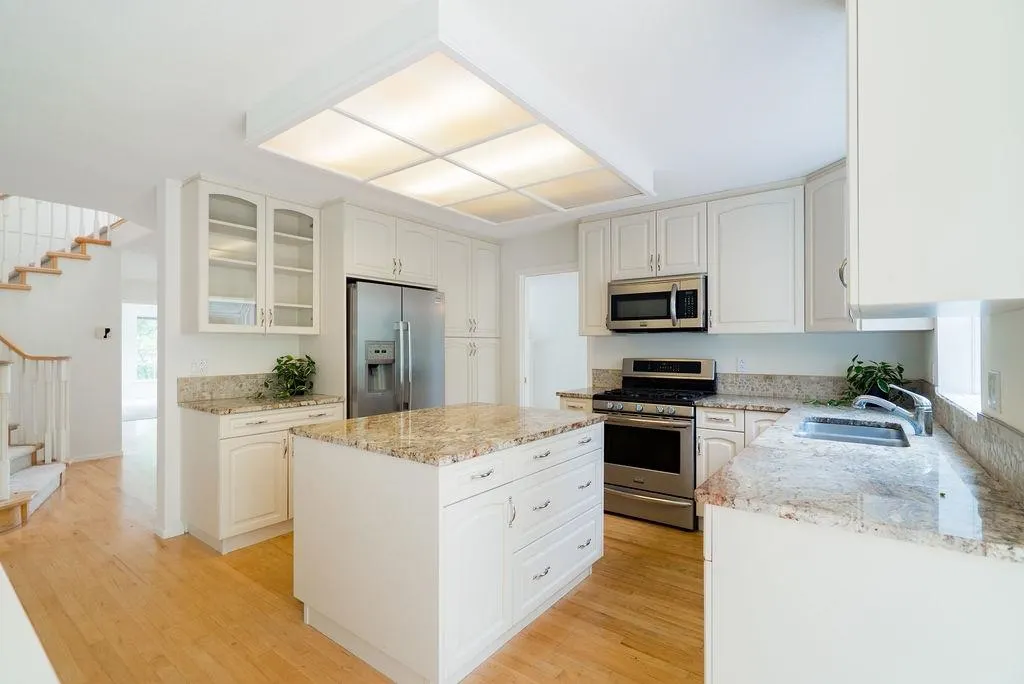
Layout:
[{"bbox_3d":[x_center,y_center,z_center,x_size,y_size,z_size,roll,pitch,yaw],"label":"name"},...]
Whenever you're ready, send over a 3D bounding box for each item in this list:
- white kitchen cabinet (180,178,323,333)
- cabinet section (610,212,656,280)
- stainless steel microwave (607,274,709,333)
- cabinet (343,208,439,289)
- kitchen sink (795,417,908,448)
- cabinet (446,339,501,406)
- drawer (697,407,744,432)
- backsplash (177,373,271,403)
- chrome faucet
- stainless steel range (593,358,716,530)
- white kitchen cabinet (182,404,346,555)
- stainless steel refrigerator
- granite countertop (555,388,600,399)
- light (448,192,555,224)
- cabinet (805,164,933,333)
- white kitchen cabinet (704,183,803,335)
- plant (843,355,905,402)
[{"bbox_3d":[-1.884,-0.557,3.348,0.340,1.010,0.822,-1,-1,37],"label":"white kitchen cabinet"},{"bbox_3d":[1.064,-0.761,3.778,0.390,0.514,0.330,0,0,36],"label":"cabinet section"},{"bbox_3d":[1.233,-0.296,3.766,0.756,0.420,0.405,-1,-1,37],"label":"stainless steel microwave"},{"bbox_3d":[-1.211,-0.771,3.979,0.645,0.548,0.931,-1,-1,37],"label":"cabinet"},{"bbox_3d":[1.592,0.529,2.129,0.410,0.200,0.703,0,-1,37],"label":"kitchen sink"},{"bbox_3d":[-0.661,0.654,4.776,0.630,1.388,0.944,0,-1,37],"label":"cabinet"},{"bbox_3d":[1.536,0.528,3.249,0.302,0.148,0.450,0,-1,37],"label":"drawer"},{"bbox_3d":[-2.008,0.338,3.428,0.025,0.178,0.855,-1,-1,37],"label":"backsplash"},{"bbox_3d":[1.672,0.291,2.004,0.270,0.208,0.060,-1,-1,37],"label":"chrome faucet"},{"bbox_3d":[1.143,0.732,3.607,0.763,1.170,0.720,-1,-1,37],"label":"stainless steel range"},{"bbox_3d":[-1.784,0.891,3.280,0.636,0.880,0.829,0,-1,37],"label":"white kitchen cabinet"},{"bbox_3d":[-1.140,0.440,3.922,0.740,1.758,0.903,-1,-1,37],"label":"stainless steel refrigerator"},{"bbox_3d":[0.706,0.446,3.967,0.336,0.036,0.647,0,-1,37],"label":"granite countertop"},{"bbox_3d":[-0.060,-0.969,3.256,0.605,0.050,0.600,0,-1,37],"label":"light"},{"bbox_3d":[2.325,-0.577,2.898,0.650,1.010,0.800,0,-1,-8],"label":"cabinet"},{"bbox_3d":[1.808,-0.551,3.348,0.602,0.981,0.345,0,-1,37],"label":"white kitchen cabinet"},{"bbox_3d":[2.318,0.249,2.920,0.370,0.335,0.360,0,-1,37],"label":"plant"}]

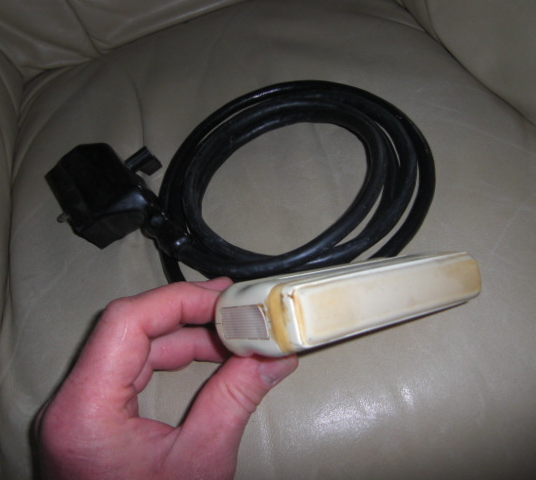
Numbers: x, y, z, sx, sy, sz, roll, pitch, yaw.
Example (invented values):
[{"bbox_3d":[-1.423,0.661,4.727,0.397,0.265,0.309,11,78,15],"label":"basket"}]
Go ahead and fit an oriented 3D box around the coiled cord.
[{"bbox_3d":[0.023,-0.053,0.419,0.222,0.040,0.242,-8,53,0],"label":"coiled cord"}]

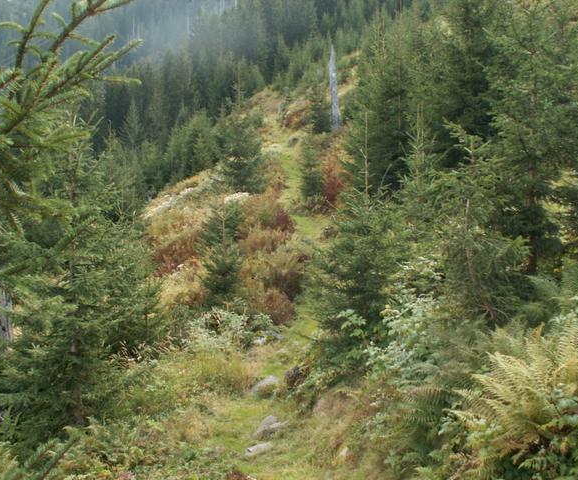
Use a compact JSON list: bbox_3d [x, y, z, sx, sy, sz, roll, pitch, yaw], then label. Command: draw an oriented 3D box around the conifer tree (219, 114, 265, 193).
[{"bbox_3d":[-1.581,-2.941,22.000,1.517,2.625,1.517,0,2,0],"label":"conifer tree"}]

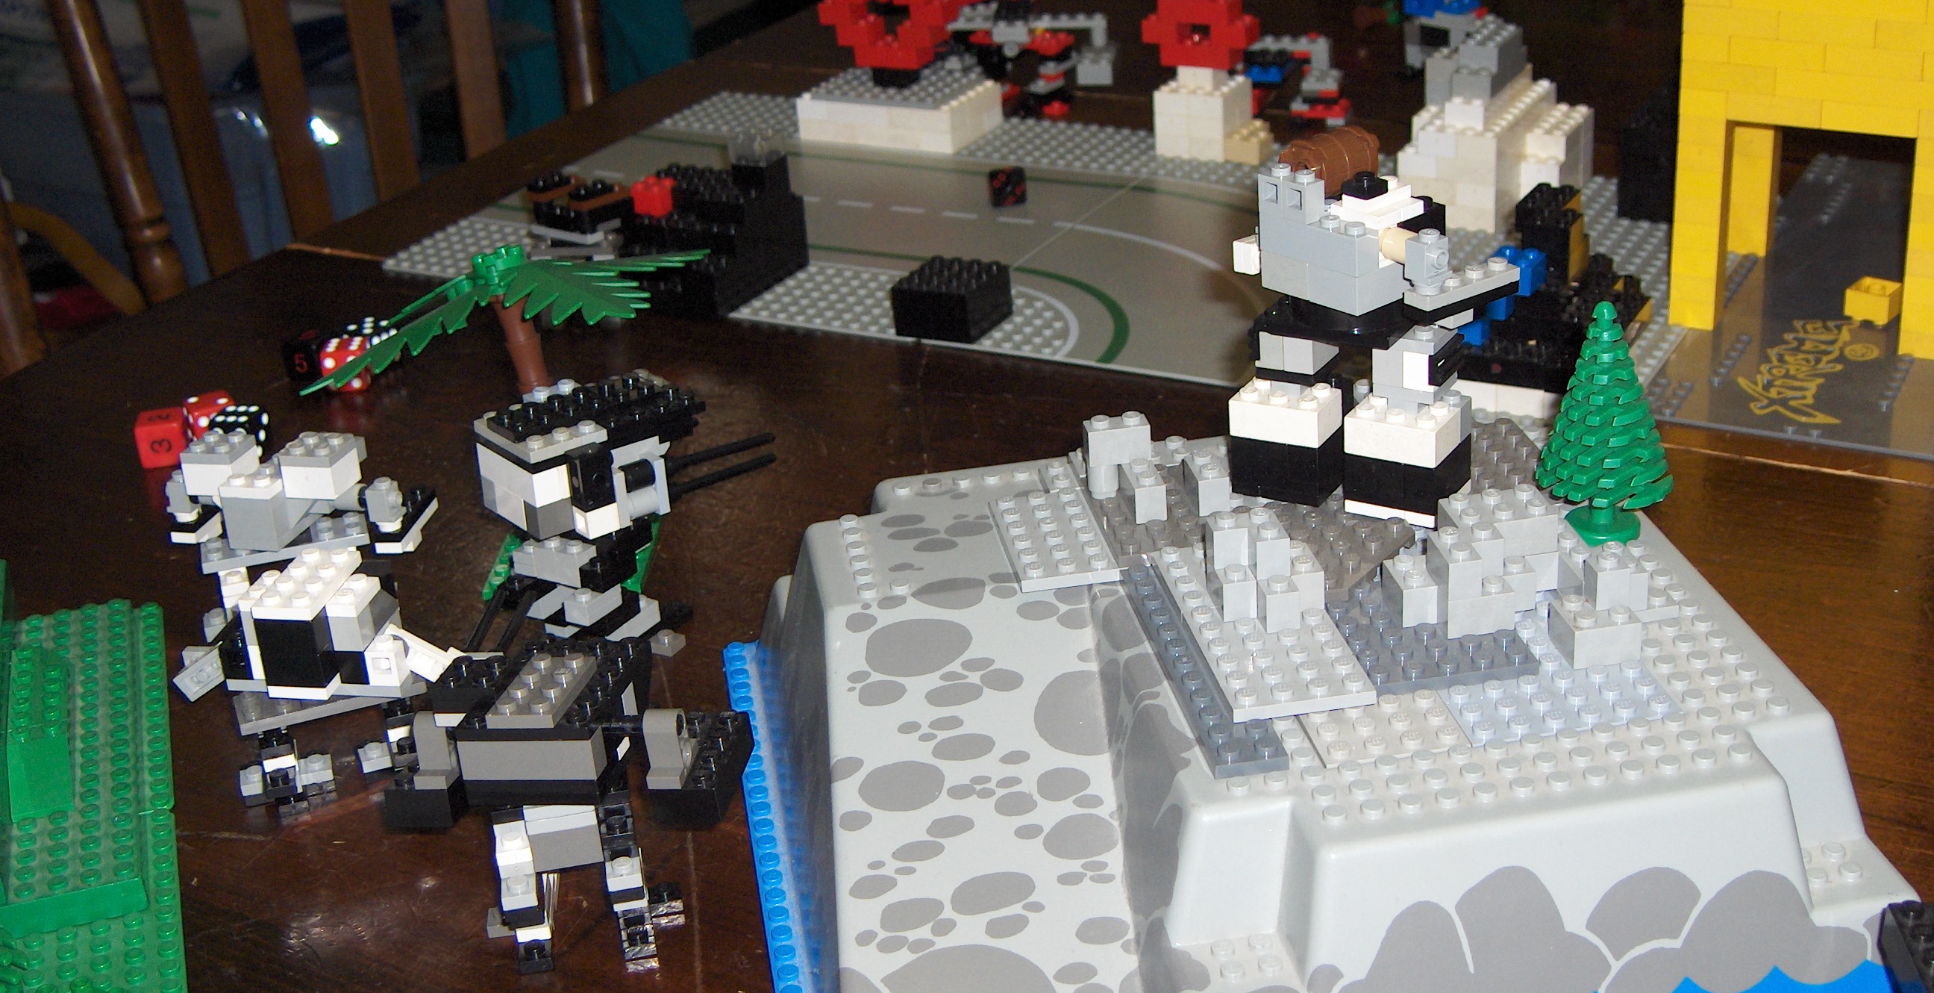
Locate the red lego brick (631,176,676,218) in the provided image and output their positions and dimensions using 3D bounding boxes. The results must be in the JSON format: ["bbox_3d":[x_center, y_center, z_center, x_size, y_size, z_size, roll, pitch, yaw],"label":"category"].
[{"bbox_3d":[-0.122,-0.116,0.959,0.016,0.011,0.016,10,29,27],"label":"red lego brick"}]

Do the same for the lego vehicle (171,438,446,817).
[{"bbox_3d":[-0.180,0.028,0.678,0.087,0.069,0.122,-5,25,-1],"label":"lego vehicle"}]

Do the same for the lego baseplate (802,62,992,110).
[{"bbox_3d":[-0.031,-0.192,1.146,0.064,0.005,0.048,10,29,28],"label":"lego baseplate"}]

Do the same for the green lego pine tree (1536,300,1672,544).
[{"bbox_3d":[0.154,-0.018,0.593,0.034,0.060,0.034,-8,26,-6],"label":"green lego pine tree"}]

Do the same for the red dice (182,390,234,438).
[{"bbox_3d":[-0.266,-0.026,0.871,0.016,0.016,0.016,-18,28,-26],"label":"red dice"}]

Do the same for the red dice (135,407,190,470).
[{"bbox_3d":[-0.281,-0.020,0.861,0.016,0.016,0.016,-8,25,-6],"label":"red dice"}]

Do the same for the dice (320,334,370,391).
[{"bbox_3d":[-0.229,-0.049,0.913,0.016,0.016,0.016,-4,25,1],"label":"dice"}]

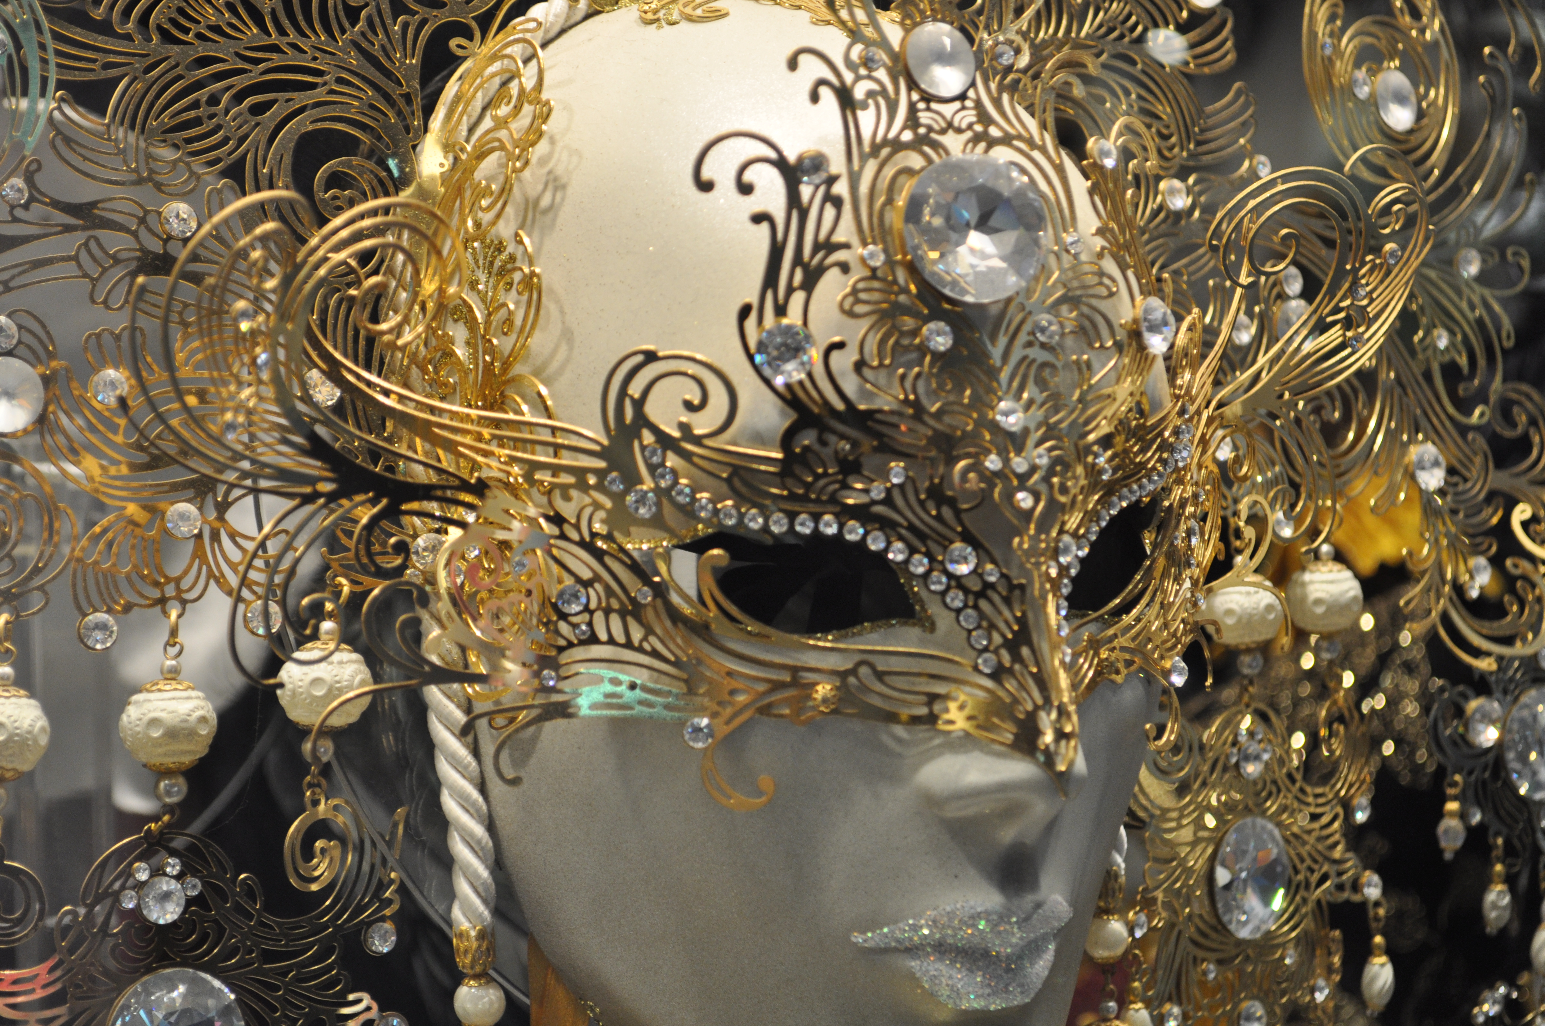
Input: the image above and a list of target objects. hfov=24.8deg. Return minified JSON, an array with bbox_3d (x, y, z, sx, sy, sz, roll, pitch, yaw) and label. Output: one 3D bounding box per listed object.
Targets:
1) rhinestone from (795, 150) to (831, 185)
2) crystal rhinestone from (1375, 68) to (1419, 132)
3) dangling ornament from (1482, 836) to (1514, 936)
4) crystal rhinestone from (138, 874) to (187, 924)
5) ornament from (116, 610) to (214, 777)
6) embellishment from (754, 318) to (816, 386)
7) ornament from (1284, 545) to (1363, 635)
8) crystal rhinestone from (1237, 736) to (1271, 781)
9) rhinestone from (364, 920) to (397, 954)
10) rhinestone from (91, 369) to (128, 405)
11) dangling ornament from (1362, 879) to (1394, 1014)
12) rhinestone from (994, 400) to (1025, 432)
[{"bbox_3d":[0.008,-0.065,0.665,0.007,0.007,0.003,0,12,-7],"label":"rhinestone"},{"bbox_3d":[0.157,-0.104,0.885,0.016,0.016,0.006,-5,-1,-42],"label":"crystal rhinestone"},{"bbox_3d":[0.178,0.091,0.860,0.008,0.024,0.008,2,3,0],"label":"dangling ornament"},{"bbox_3d":[-0.110,0.070,0.634,0.009,0.009,0.004,0,0,-27],"label":"crystal rhinestone"},{"bbox_3d":[-0.124,0.037,0.722,0.020,0.035,0.020,-2,8,-30],"label":"ornament"},{"bbox_3d":[0.003,-0.030,0.660,0.012,0.012,0.006,0,8,-7],"label":"embellishment"},{"bbox_3d":[0.126,0.018,0.800,0.018,0.021,0.018,2,3,0],"label":"ornament"},{"bbox_3d":[0.118,0.060,0.860,0.010,0.010,0.004,-4,2,-41],"label":"crystal rhinestone"},{"bbox_3d":[-0.073,0.079,0.652,0.006,0.006,0.003,0,0,-27],"label":"rhinestone"},{"bbox_3d":[-0.132,-0.025,0.700,0.007,0.007,0.004,-1,-3,-19],"label":"rhinestone"},{"bbox_3d":[0.142,0.102,0.825,0.008,0.031,0.008,2,3,0],"label":"dangling ornament"},{"bbox_3d":[0.044,-0.018,0.654,0.006,0.006,0.003,0,-2,-28],"label":"rhinestone"}]

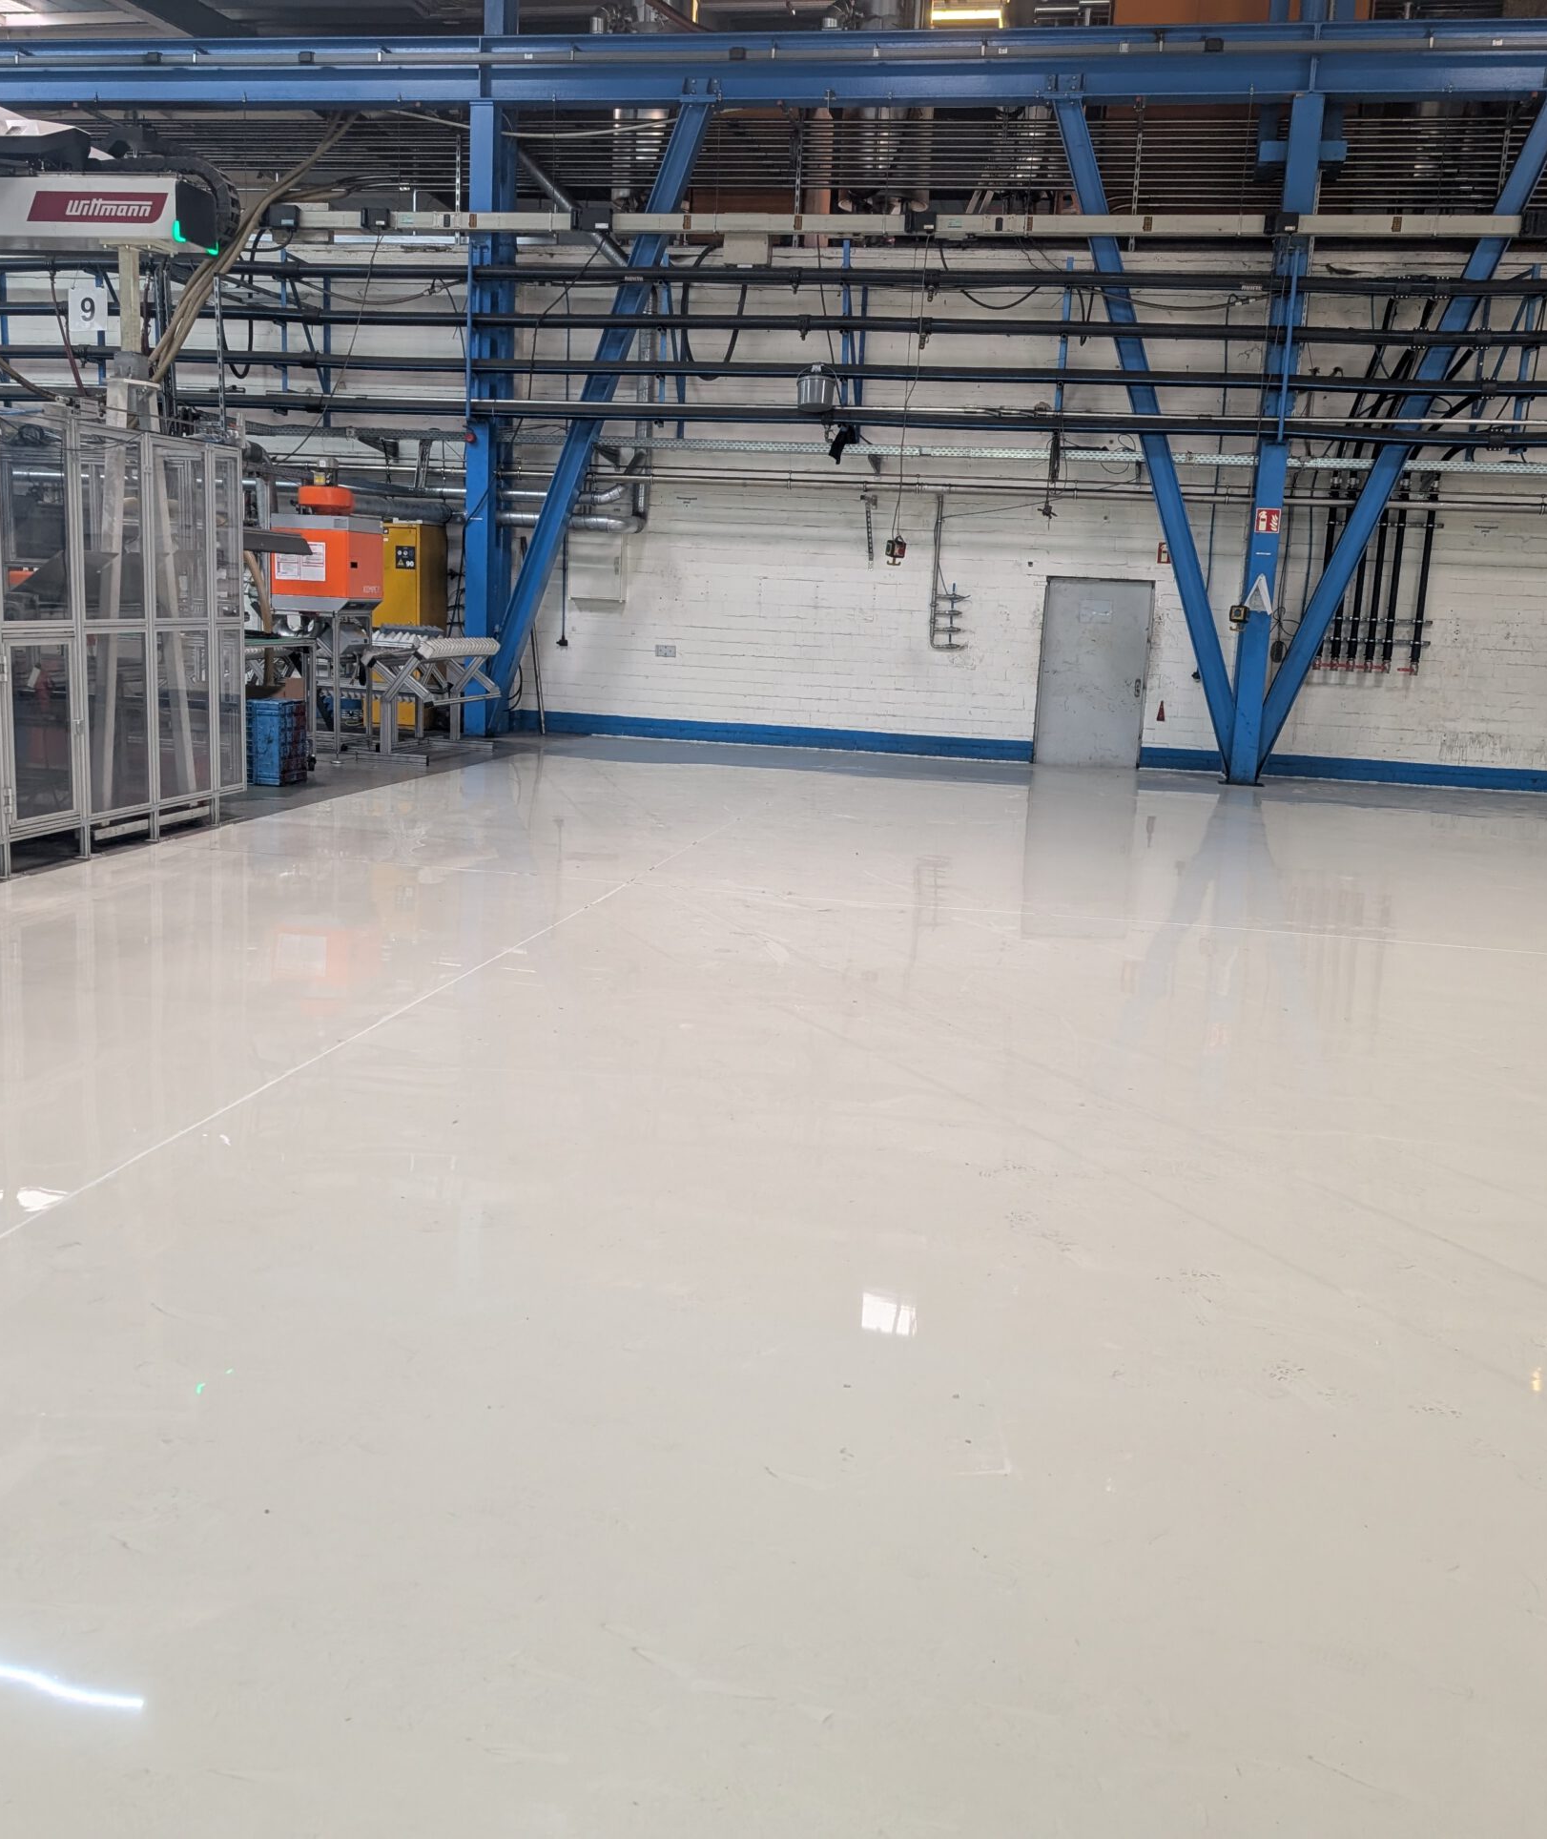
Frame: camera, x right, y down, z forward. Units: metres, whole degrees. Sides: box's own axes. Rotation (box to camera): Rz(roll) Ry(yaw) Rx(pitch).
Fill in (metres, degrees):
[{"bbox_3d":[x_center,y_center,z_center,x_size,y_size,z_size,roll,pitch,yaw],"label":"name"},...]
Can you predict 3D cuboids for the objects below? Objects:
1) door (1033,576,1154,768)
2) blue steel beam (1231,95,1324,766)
[{"bbox_3d":[3.161,-2.432,16.779,1.040,1.819,0.080,5,11,10],"label":"door"},{"bbox_3d":[4.566,-4.268,15.480,0.254,6.038,0.254,5,11,10],"label":"blue steel beam"}]

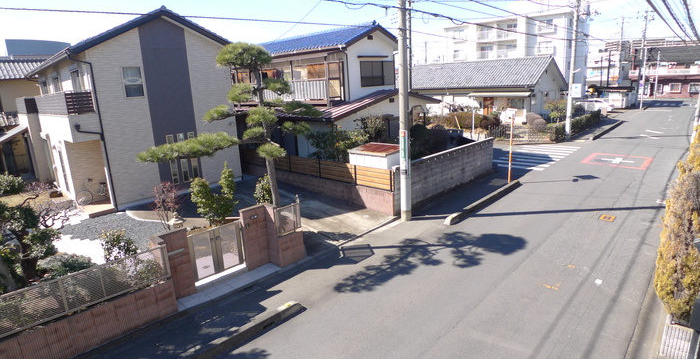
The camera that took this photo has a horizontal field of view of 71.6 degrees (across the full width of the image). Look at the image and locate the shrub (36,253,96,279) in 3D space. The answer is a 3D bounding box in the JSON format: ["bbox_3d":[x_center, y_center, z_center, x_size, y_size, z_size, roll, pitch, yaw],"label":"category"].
[{"bbox_3d":[-7.069,2.219,12.100,1.200,0.750,1.450,9,17,43],"label":"shrub"}]

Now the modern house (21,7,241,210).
[{"bbox_3d":[-10.264,-3.517,22.784,8.100,7.800,7.700,9,17,43],"label":"modern house"}]

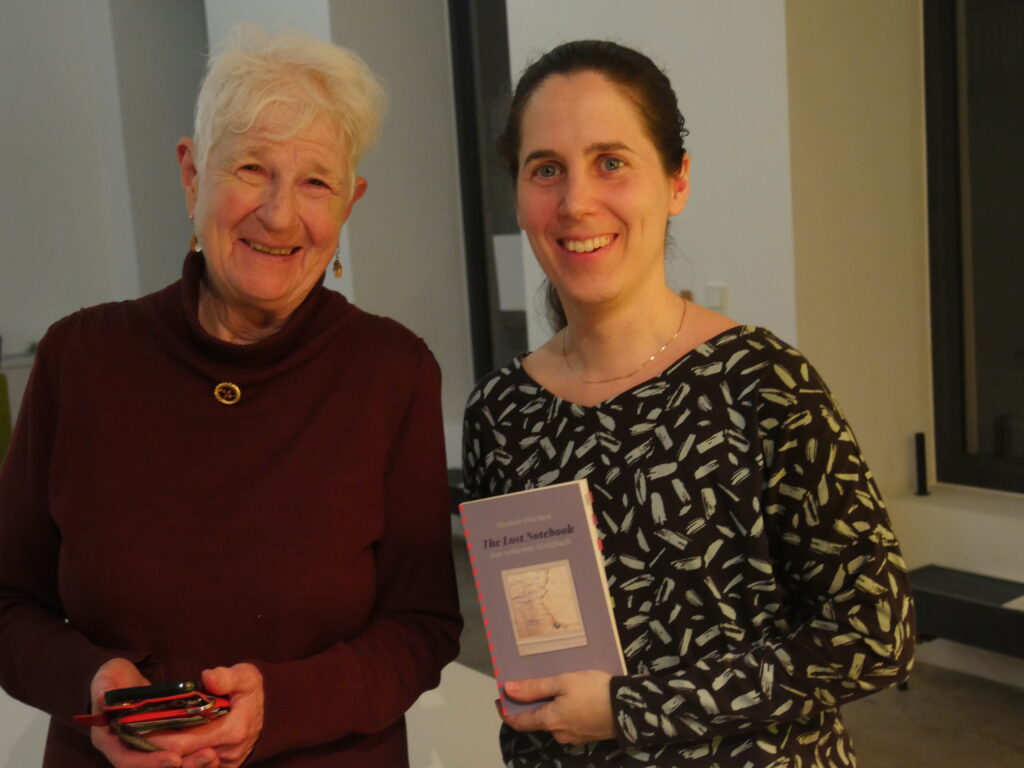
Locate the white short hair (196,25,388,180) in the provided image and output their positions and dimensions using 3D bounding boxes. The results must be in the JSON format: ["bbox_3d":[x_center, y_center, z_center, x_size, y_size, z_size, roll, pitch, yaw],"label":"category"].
[{"bbox_3d":[-0.226,-0.254,1.410,0.188,0.185,0.205,12,5,-17],"label":"white short hair"}]

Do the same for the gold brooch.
[{"bbox_3d":[-0.275,0.009,1.370,0.025,0.022,0.006,7,-12,0],"label":"gold brooch"}]

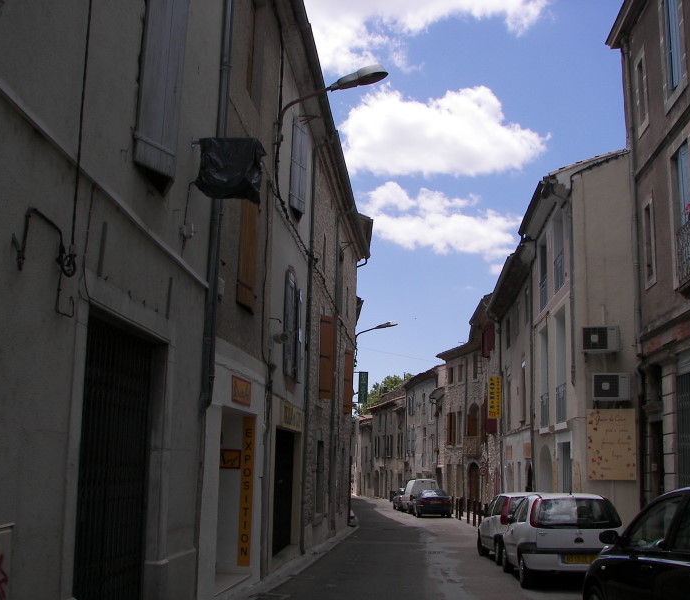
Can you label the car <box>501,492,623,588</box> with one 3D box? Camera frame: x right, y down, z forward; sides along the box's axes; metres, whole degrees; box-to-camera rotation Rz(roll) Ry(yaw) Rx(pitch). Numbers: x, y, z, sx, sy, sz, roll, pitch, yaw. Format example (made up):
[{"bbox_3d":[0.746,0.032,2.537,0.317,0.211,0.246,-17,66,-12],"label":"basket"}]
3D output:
[{"bbox_3d":[3.633,4.068,14.307,1.660,1.450,3.830,0,-13,5],"label":"car"}]

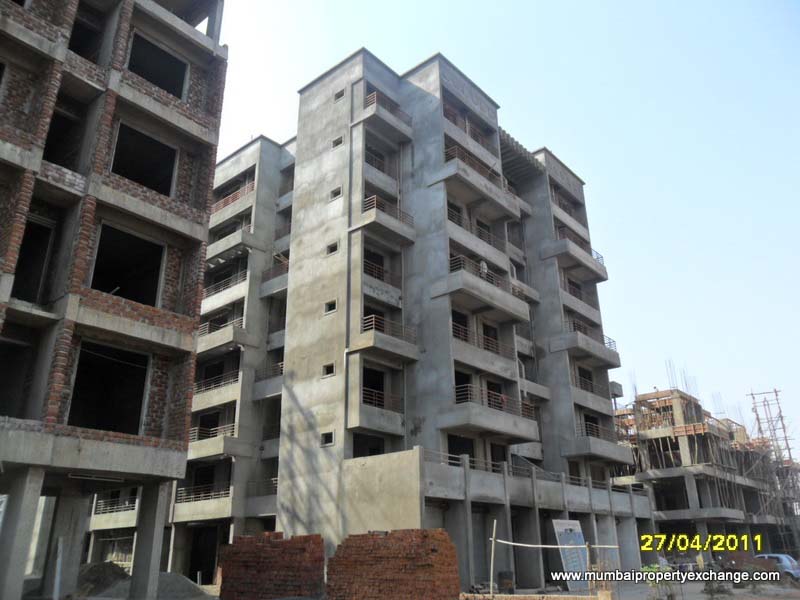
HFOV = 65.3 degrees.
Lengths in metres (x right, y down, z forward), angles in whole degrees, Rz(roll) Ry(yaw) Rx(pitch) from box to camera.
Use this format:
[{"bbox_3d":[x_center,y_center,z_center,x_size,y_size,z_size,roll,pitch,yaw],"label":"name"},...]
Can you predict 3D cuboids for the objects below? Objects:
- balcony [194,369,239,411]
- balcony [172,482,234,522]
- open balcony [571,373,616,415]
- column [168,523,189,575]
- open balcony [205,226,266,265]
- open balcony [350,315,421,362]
[{"bbox_3d":[-10.028,5.295,35.046,4.876,1.606,1.168,-19,-28,37],"label":"balcony"},{"bbox_3d":[-9.920,10.702,32.802,5.052,1.752,1.168,-19,-28,37],"label":"balcony"},{"bbox_3d":[10.852,5.707,36.660,1.110,1.606,5.139,-19,-28,37],"label":"open balcony"},{"bbox_3d":[-11.818,13.457,33.243,0.219,2.862,0.730,-19,-28,37],"label":"column"},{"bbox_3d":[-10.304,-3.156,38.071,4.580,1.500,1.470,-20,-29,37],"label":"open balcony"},{"bbox_3d":[-0.693,1.868,27.549,1.530,1.380,2.870,-18,-28,37],"label":"open balcony"}]

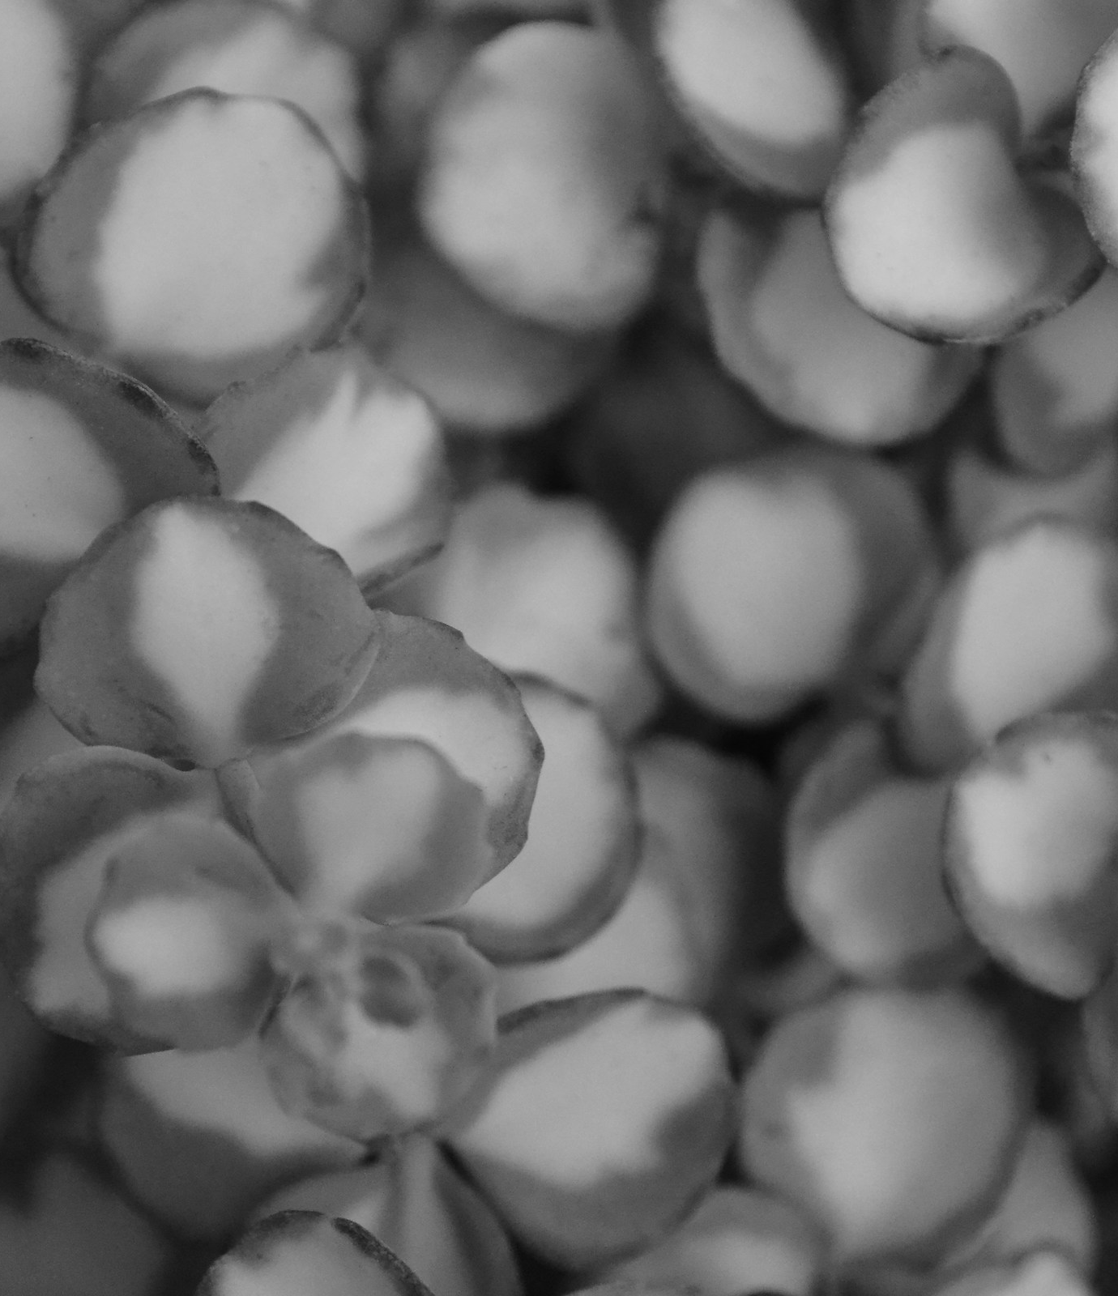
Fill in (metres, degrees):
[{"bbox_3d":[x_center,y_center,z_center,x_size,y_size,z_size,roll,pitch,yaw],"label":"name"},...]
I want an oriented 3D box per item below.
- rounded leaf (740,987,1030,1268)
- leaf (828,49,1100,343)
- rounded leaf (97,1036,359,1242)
[{"bbox_3d":[0.023,0.034,0.318,0.021,0.022,0.005,37,11,0],"label":"rounded leaf"},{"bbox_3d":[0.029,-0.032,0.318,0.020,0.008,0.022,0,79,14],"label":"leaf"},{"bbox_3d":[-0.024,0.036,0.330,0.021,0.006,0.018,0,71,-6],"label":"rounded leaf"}]

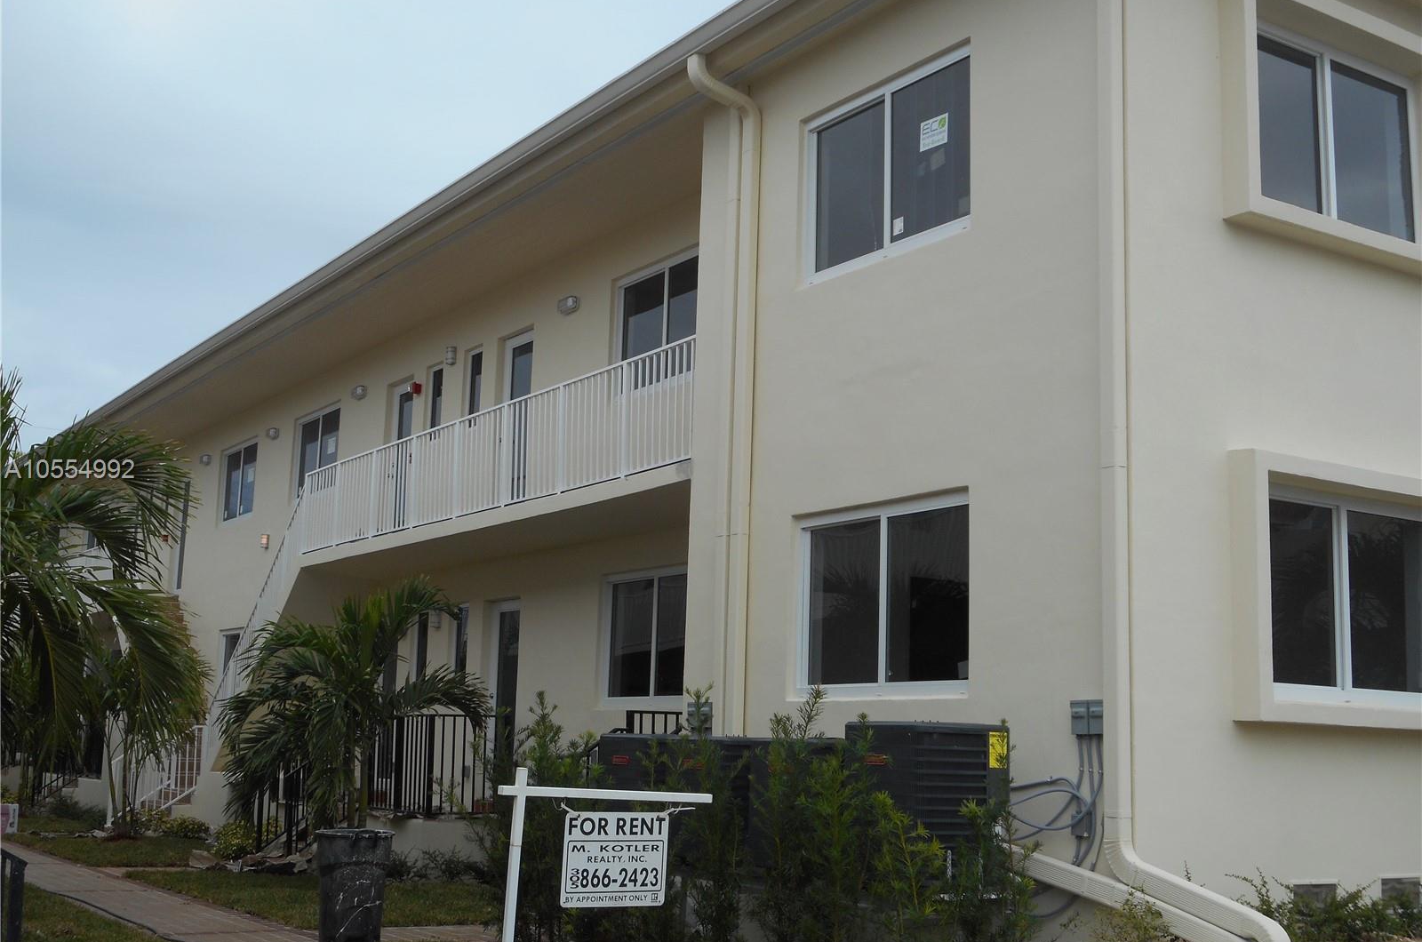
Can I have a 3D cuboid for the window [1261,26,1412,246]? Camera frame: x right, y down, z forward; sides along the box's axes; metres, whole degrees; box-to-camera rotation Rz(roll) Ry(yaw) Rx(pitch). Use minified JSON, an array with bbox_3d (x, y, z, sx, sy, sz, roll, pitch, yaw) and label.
[{"bbox_3d":[3.925,-2.089,11.499,1.760,1.200,0.100,8,-12,-33],"label":"window"}]

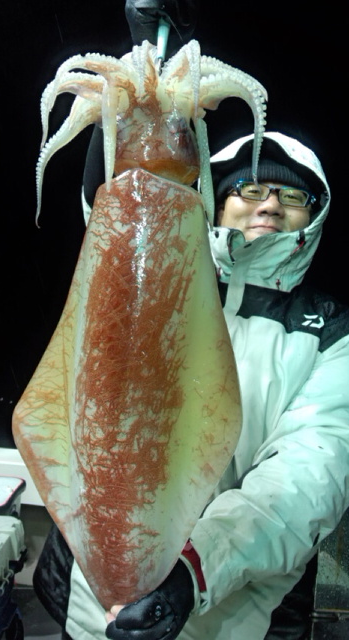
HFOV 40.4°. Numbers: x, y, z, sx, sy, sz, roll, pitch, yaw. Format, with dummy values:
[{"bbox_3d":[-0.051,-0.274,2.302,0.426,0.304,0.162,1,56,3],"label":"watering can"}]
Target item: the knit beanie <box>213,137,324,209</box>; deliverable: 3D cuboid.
[{"bbox_3d":[0.170,-0.277,0.885,0.188,0.160,0.210,10,1,-2],"label":"knit beanie"}]

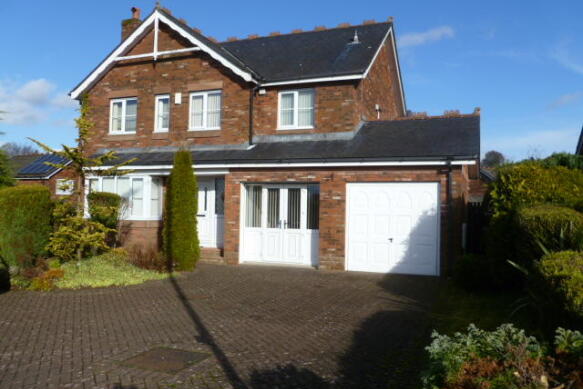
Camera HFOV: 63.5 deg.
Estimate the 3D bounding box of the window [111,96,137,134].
[{"bbox_3d":[-5.313,-2.465,14.894,1.059,1.117,0.100,0,-2,21],"label":"window"}]

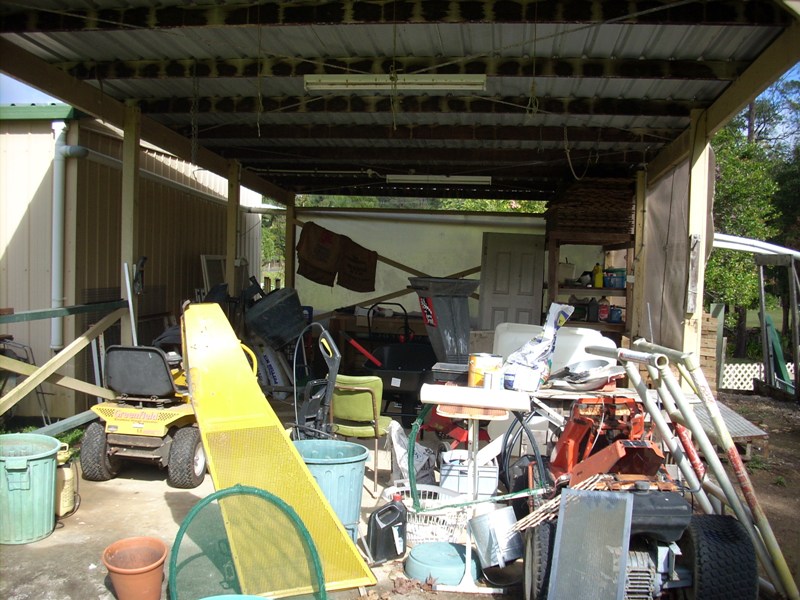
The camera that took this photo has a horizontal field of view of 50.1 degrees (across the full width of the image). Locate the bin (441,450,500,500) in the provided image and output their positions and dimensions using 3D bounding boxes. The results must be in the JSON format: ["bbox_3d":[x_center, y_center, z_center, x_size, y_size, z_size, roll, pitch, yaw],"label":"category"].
[{"bbox_3d":[0.484,1.218,5.923,0.394,0.250,0.310,2,3,4],"label":"bin"}]

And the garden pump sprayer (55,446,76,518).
[{"bbox_3d":[-2.044,1.067,5.154,0.180,0.440,0.180,1,3,-22],"label":"garden pump sprayer"}]

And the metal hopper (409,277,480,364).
[{"bbox_3d":[0.356,0.164,6.850,0.440,0.710,0.440,0,3,-24],"label":"metal hopper"}]

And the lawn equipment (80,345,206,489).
[{"bbox_3d":[-1.672,0.761,6.558,0.860,0.980,1.680,2,3,9],"label":"lawn equipment"}]

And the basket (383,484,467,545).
[{"bbox_3d":[0.156,1.266,4.955,0.510,0.240,0.460,2,3,5],"label":"basket"}]

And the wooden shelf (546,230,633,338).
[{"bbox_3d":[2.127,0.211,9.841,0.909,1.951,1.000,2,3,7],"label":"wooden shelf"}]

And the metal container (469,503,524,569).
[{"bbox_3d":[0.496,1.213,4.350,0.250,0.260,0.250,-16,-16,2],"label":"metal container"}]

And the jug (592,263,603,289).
[{"bbox_3d":[2.102,-0.255,9.100,0.105,0.270,0.120,2,3,6],"label":"jug"}]

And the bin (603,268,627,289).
[{"bbox_3d":[2.283,-0.229,9.100,0.240,0.210,0.220,2,3,6],"label":"bin"}]

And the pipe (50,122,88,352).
[{"bbox_3d":[-3.133,-0.590,8.142,0.315,2.159,0.220,2,3,7],"label":"pipe"}]

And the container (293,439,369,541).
[{"bbox_3d":[-0.419,1.108,4.787,0.482,0.537,0.482,2,3,0],"label":"container"}]

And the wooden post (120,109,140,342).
[{"bbox_3d":[-2.182,-0.181,6.902,0.100,2.796,0.100,2,3,7],"label":"wooden post"}]

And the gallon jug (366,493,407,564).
[{"bbox_3d":[-0.068,1.213,4.582,0.185,0.325,0.120,0,3,-25],"label":"gallon jug"}]

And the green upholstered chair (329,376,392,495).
[{"bbox_3d":[-0.253,0.904,5.920,0.420,0.800,0.470,3,3,20],"label":"green upholstered chair"}]

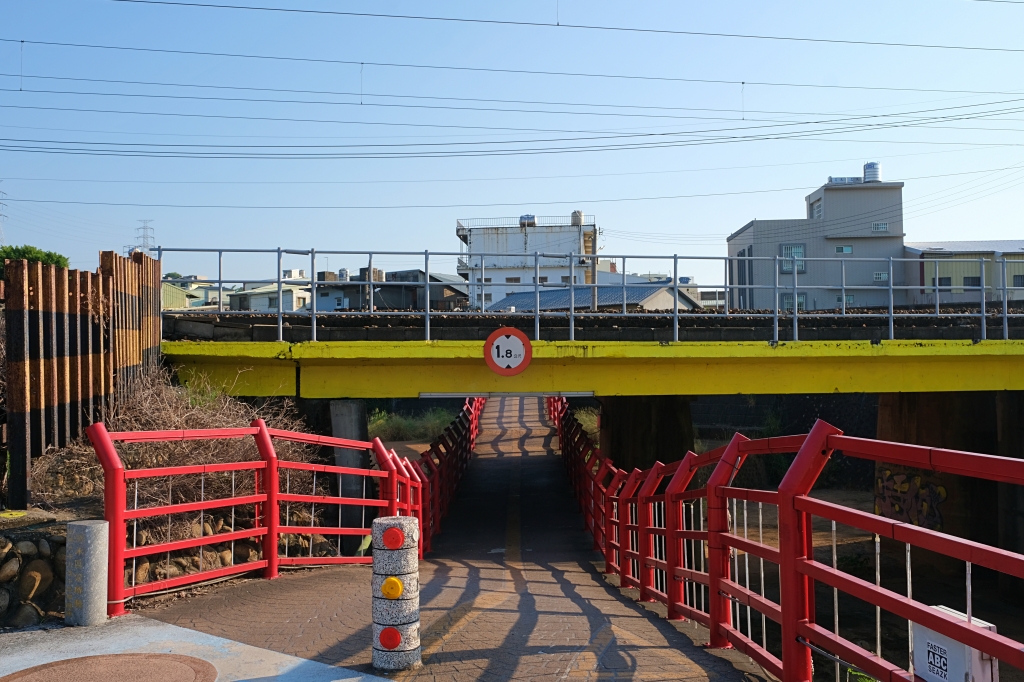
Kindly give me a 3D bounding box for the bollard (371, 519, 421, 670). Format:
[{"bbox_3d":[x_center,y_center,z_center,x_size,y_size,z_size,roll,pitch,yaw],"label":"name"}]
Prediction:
[{"bbox_3d":[-0.606,1.311,4.920,0.242,0.743,0.242,0,-3,2],"label":"bollard"}]

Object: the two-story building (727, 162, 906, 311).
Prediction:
[{"bbox_3d":[21.208,-5.330,66.296,9.700,12.851,8.000,-1,-3,3],"label":"two-story building"}]

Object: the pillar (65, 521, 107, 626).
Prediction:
[{"bbox_3d":[-2.655,1.447,5.868,0.240,0.606,0.240,-1,-3,12],"label":"pillar"}]

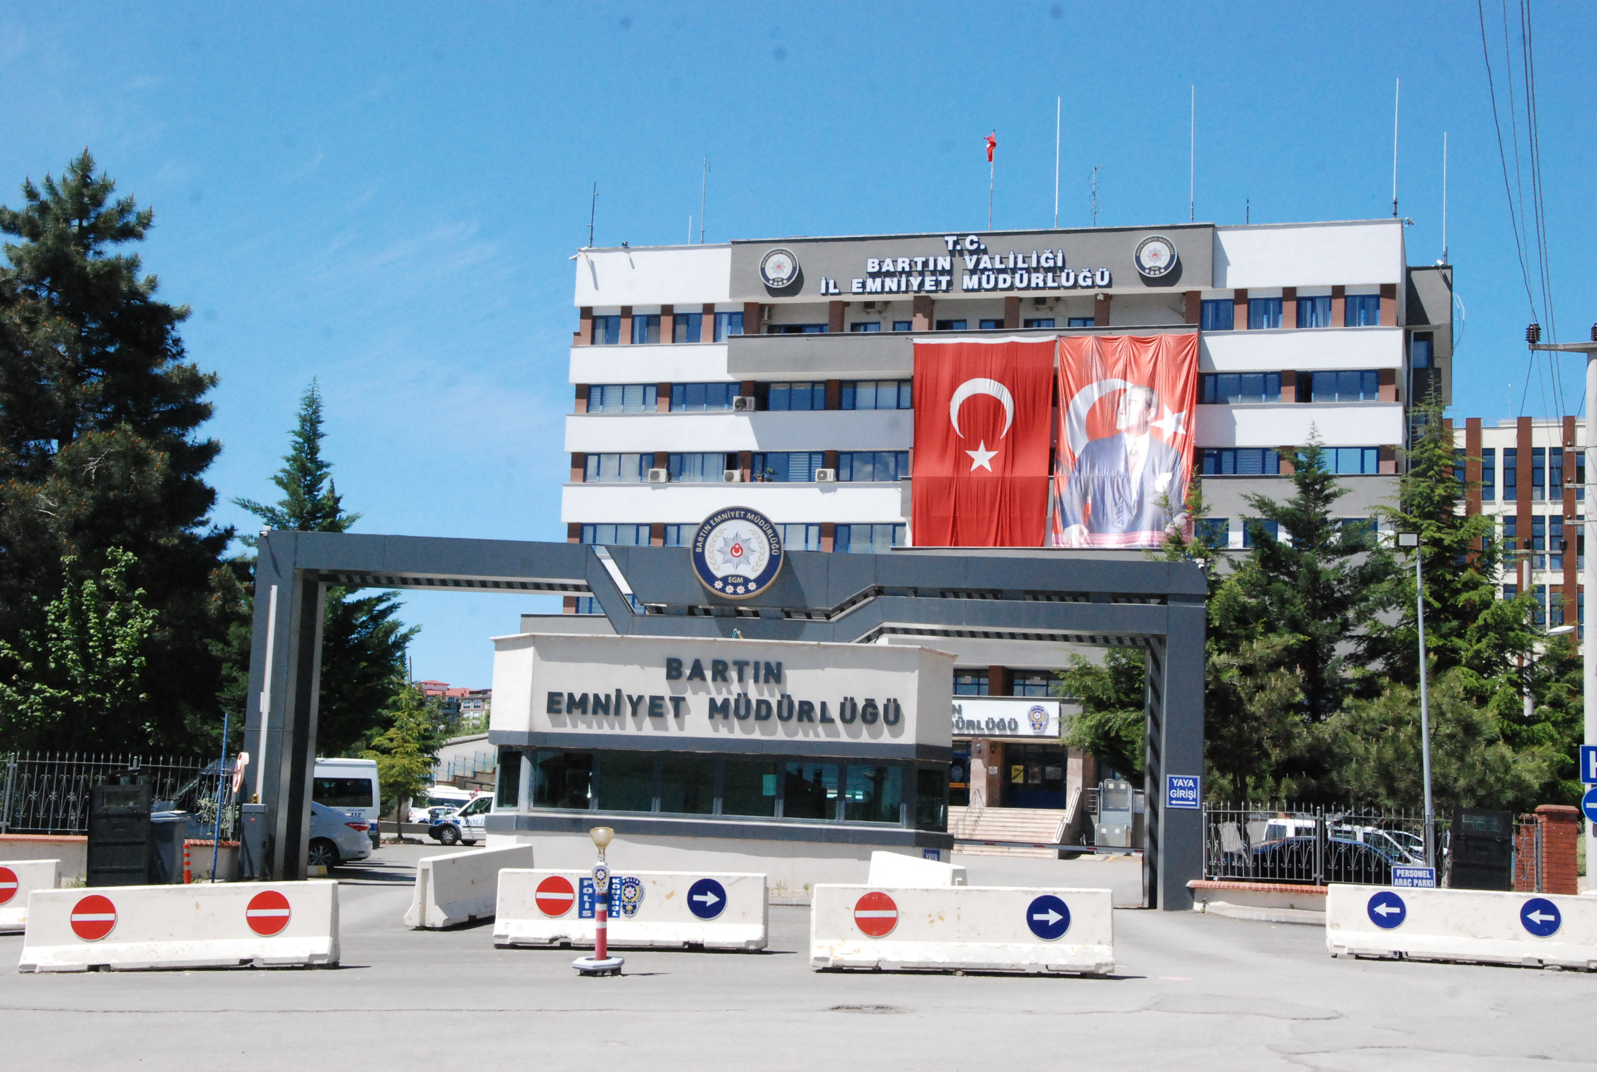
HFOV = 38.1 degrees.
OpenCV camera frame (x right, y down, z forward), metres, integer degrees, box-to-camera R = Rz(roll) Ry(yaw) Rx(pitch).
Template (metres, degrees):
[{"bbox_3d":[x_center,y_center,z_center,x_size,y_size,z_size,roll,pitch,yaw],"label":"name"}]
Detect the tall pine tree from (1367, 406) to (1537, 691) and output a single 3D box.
[{"bbox_3d":[15.841,2.616,57.795,5.200,12.300,5.200,2,-7,0],"label":"tall pine tree"}]

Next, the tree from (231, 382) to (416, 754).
[{"bbox_3d":[-13.193,1.954,60.814,6.200,12.600,6.200,2,-7,0],"label":"tree"}]

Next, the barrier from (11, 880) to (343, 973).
[{"bbox_3d":[-6.161,3.928,23.143,3.030,0.800,0.585,-1,-9,0],"label":"barrier"}]

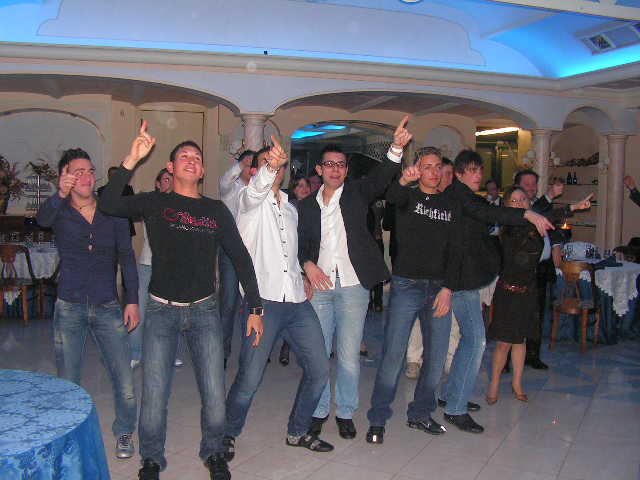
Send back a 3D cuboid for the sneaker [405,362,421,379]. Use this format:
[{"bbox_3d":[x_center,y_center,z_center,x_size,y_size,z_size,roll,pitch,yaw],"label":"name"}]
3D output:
[{"bbox_3d":[0.794,1.071,5.625,0.110,0.110,0.290,1,4,17],"label":"sneaker"}]

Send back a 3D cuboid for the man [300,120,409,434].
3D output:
[{"bbox_3d":[0.223,0.237,4.299,0.700,1.970,0.520,0,4,6],"label":"man"}]

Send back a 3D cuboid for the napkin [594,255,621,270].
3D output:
[{"bbox_3d":[2.929,0.236,6.780,0.290,0.120,0.200,1,3,18],"label":"napkin"}]

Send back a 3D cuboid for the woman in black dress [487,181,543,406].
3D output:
[{"bbox_3d":[1.438,0.391,4.923,0.420,1.570,0.340,0,4,5],"label":"woman in black dress"}]

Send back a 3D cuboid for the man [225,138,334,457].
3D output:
[{"bbox_3d":[-0.229,0.329,3.760,0.600,1.770,0.530,-1,3,-14],"label":"man"}]

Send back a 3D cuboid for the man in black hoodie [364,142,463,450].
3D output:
[{"bbox_3d":[0.574,0.322,4.040,0.570,1.760,0.480,0,3,-12],"label":"man in black hoodie"}]

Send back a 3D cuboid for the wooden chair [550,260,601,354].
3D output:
[{"bbox_3d":[2.482,0.632,6.465,0.440,0.860,0.480,3,5,31],"label":"wooden chair"}]

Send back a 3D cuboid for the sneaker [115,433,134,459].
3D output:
[{"bbox_3d":[-1.126,1.153,3.840,0.110,0.110,0.290,-1,3,-13],"label":"sneaker"}]

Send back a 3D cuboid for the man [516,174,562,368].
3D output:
[{"bbox_3d":[1.860,0.244,5.800,0.520,1.740,0.460,-2,4,-37],"label":"man"}]

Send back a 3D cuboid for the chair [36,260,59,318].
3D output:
[{"bbox_3d":[-3.215,0.514,8.060,0.480,0.860,0.440,2,5,28],"label":"chair"}]

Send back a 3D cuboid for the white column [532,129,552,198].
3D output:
[{"bbox_3d":[3.161,-0.365,9.499,0.300,2.400,0.300,0,4,0],"label":"white column"}]

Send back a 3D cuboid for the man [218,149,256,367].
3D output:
[{"bbox_3d":[-0.665,0.197,5.500,0.500,1.850,0.450,-1,3,-18],"label":"man"}]

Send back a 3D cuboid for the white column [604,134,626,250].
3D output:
[{"bbox_3d":[4.431,-0.393,9.998,0.310,2.380,0.310,0,4,0],"label":"white column"}]

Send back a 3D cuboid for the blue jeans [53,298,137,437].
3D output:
[{"bbox_3d":[-1.315,0.745,3.880,0.470,0.820,0.360,-1,3,-19],"label":"blue jeans"}]

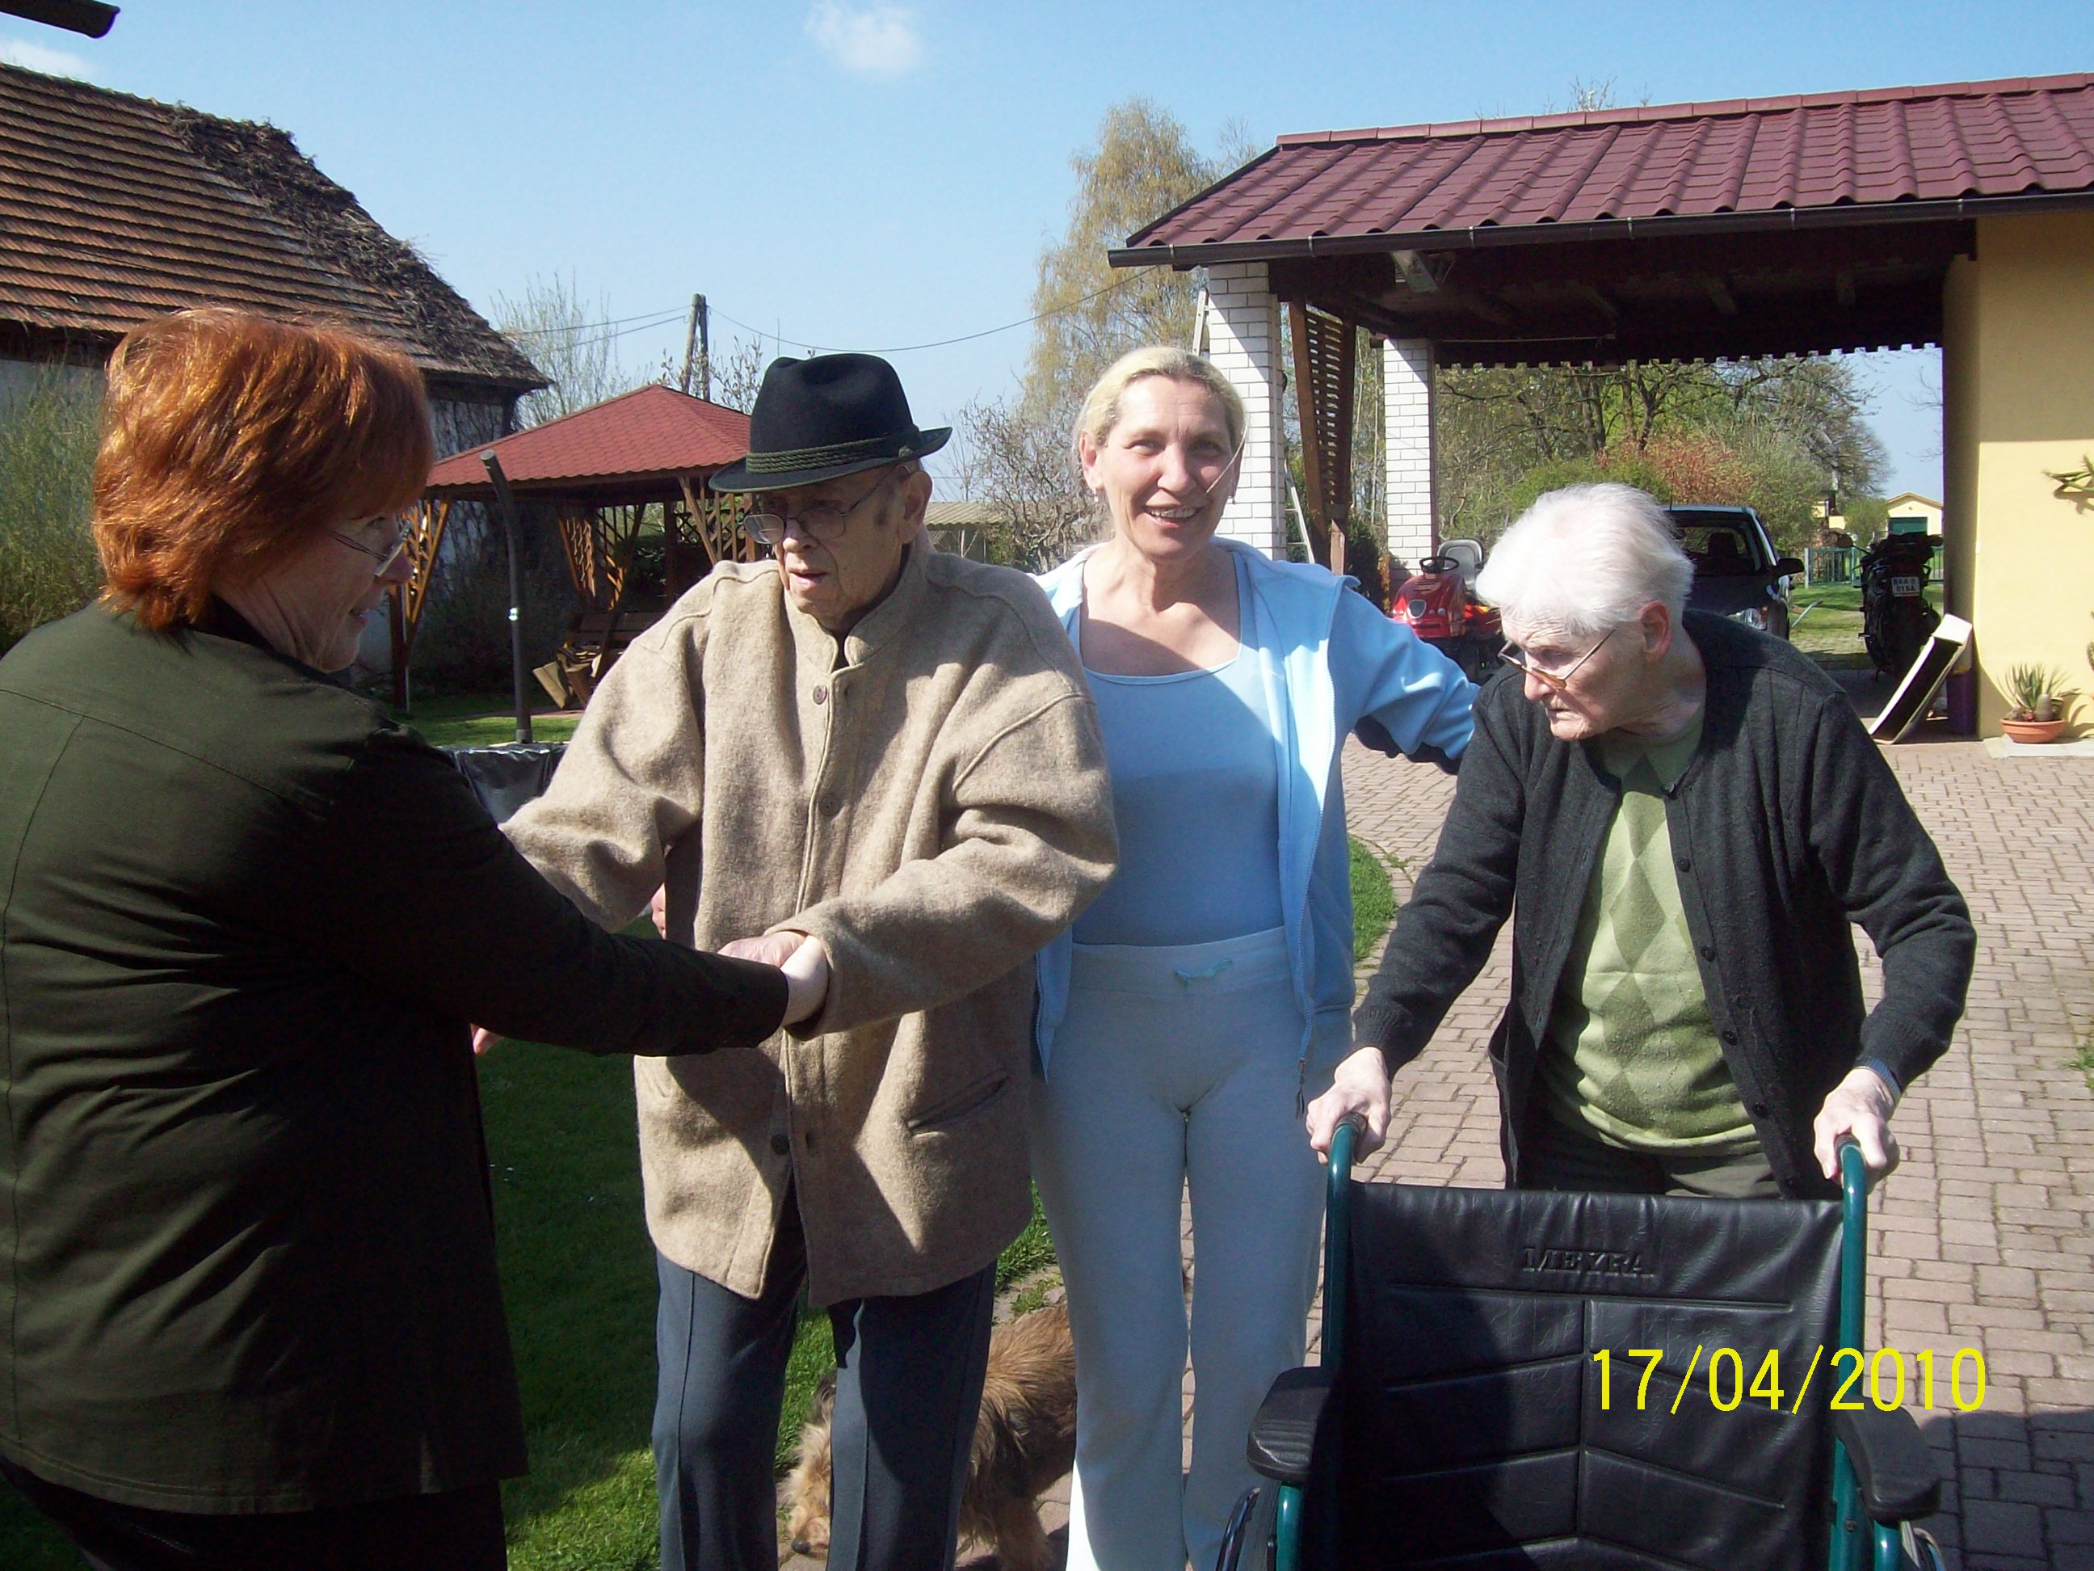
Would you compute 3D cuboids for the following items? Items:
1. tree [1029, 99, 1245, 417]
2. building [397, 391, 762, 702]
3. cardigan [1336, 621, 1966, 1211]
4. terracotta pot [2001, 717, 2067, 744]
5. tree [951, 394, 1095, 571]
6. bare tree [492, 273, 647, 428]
[{"bbox_3d":[2.447,-10.399,51.126,6.600,11.088,6.600,-2,7,0],"label":"tree"},{"bbox_3d":[-3.623,-2.318,20.591,3.974,2.888,3.974,1,7,19],"label":"building"},{"bbox_3d":[0.605,0.151,2.257,0.610,0.680,0.500,0,7,16],"label":"cardigan"},{"bbox_3d":[5.753,-0.327,12.685,0.370,0.140,0.370,-2,7,0],"label":"terracotta pot"},{"bbox_3d":[-0.081,-3.890,30.755,2.900,3.241,2.900,-2,7,0],"label":"tree"},{"bbox_3d":[-9.004,-6.522,41.486,3.500,6.363,3.500,-2,7,0],"label":"bare tree"}]

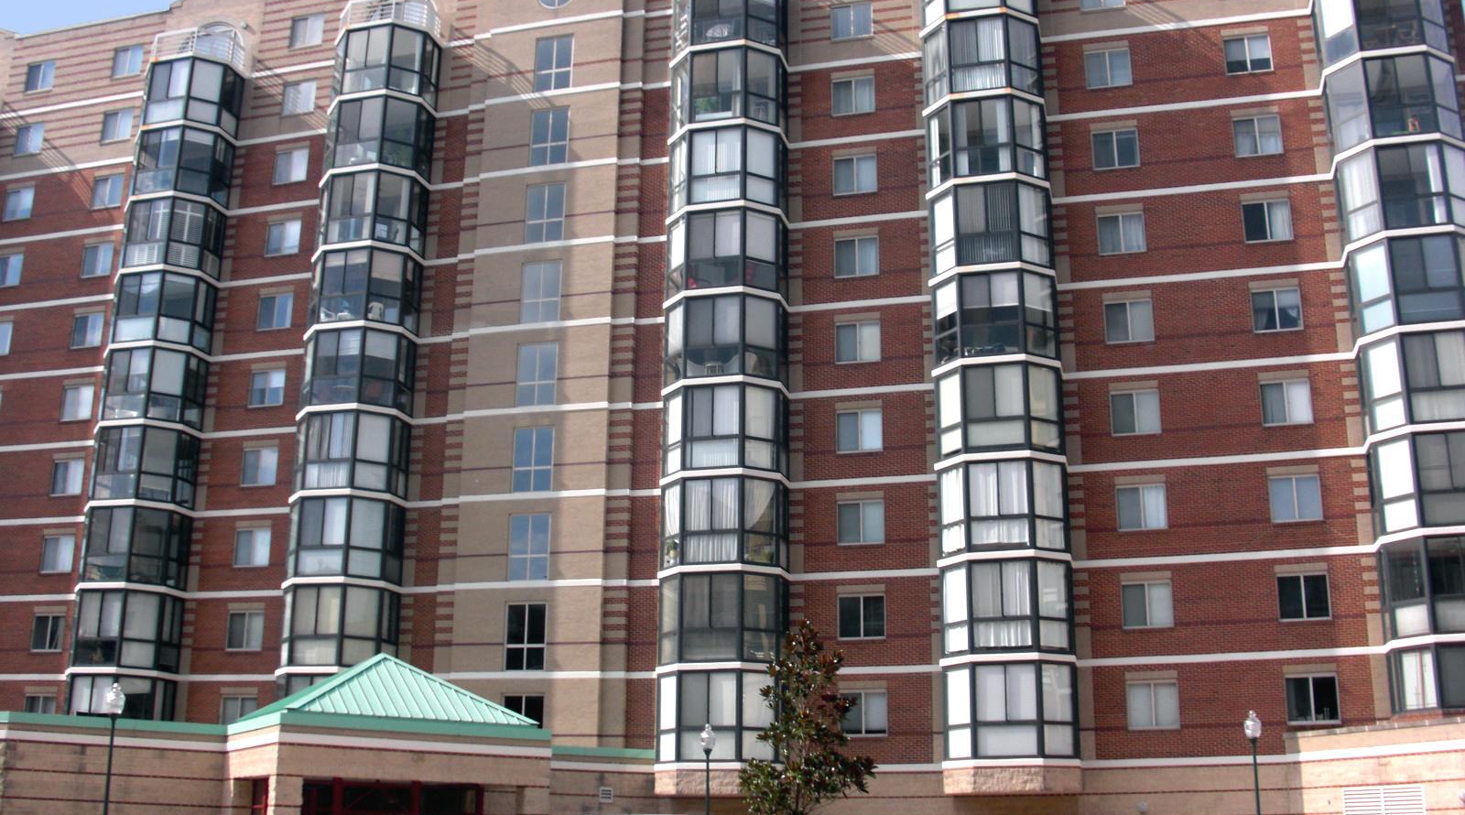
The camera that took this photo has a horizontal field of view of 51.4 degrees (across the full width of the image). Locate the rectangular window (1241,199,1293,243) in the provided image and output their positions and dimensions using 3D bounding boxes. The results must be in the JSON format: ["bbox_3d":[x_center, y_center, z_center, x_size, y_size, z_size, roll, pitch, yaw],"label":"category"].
[{"bbox_3d":[15.203,-5.288,43.313,1.350,1.240,0.140,-4,-17,15],"label":"rectangular window"}]

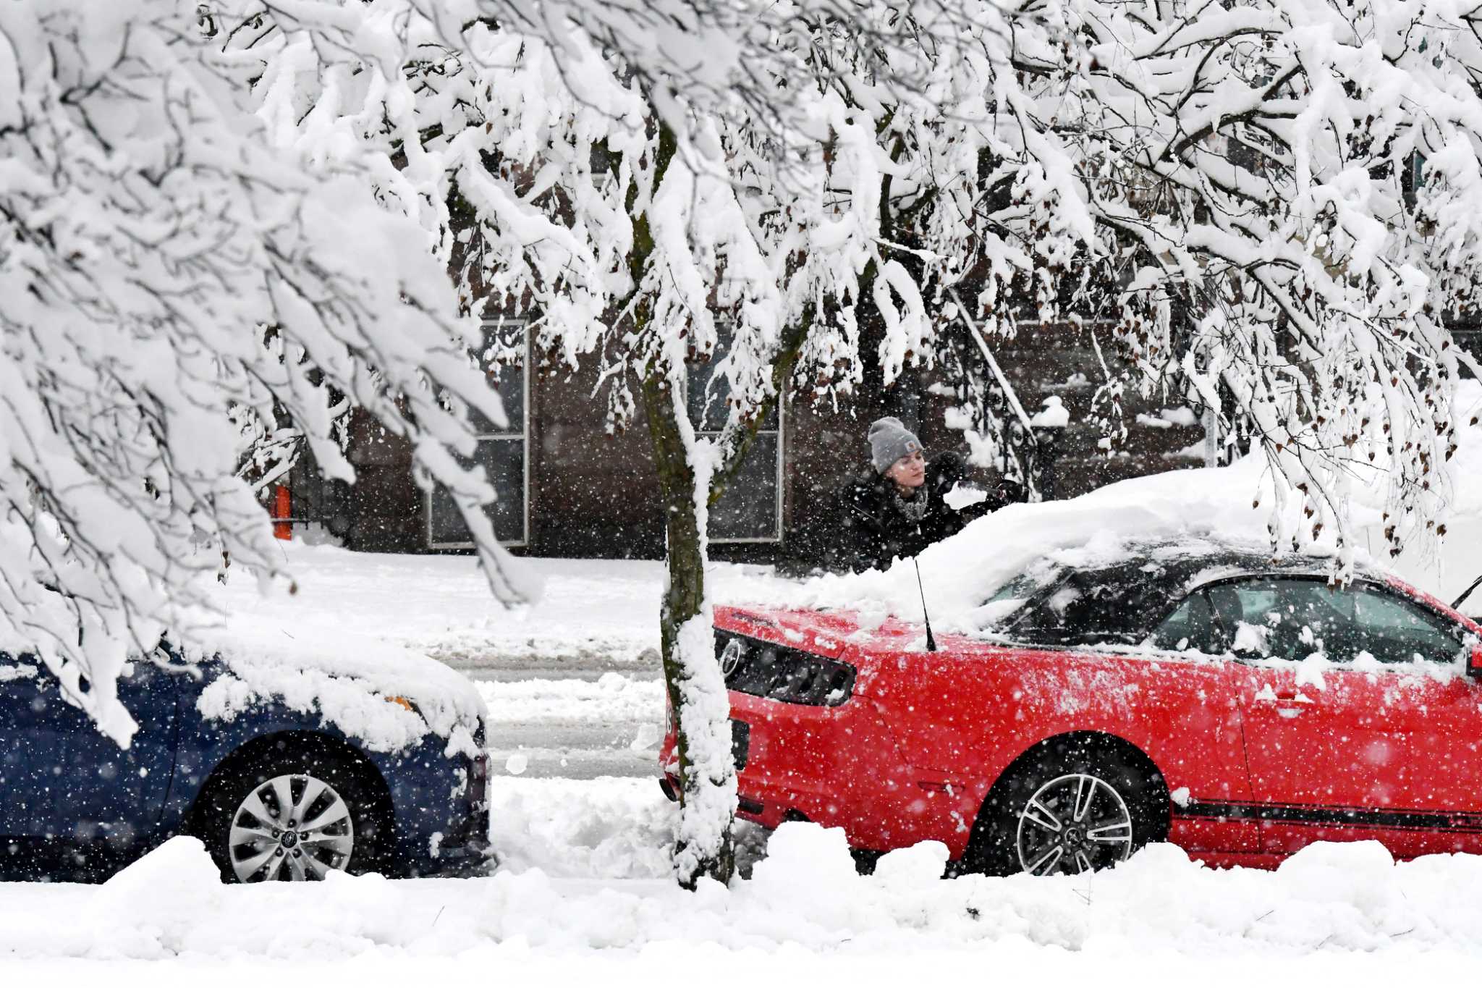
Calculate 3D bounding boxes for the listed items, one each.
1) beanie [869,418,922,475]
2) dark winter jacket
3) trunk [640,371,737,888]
[{"bbox_3d":[0.603,-0.192,32.450,0.190,0.210,0.215,-14,0,-41],"label":"beanie"},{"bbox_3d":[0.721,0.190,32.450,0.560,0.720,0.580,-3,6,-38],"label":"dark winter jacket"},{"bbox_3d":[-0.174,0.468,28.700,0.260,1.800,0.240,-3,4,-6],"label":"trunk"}]

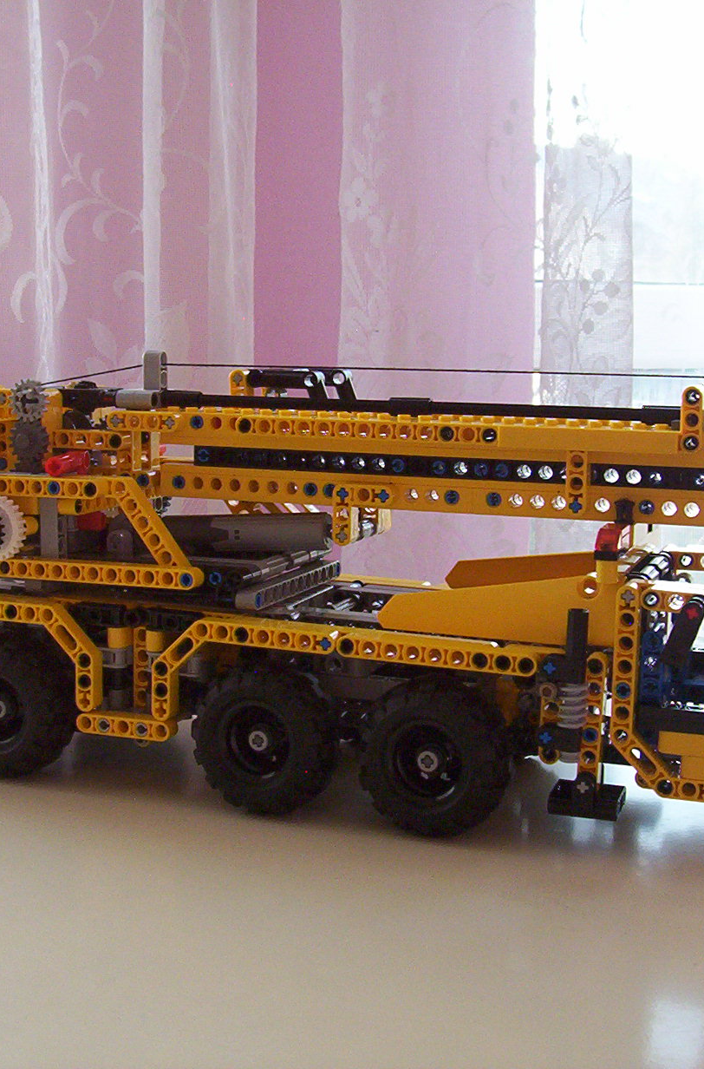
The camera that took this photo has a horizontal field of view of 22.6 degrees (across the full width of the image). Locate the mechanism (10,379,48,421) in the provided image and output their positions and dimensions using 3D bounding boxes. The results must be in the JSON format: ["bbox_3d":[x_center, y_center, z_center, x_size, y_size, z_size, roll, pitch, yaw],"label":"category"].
[{"bbox_3d":[-0.130,-0.053,0.707,0.018,0.018,0.008,4,8,22],"label":"mechanism"}]

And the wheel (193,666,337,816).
[{"bbox_3d":[-0.031,0.075,0.640,0.052,0.052,0.027,4,8,22],"label":"wheel"}]

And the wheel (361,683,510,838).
[{"bbox_3d":[0.028,0.079,0.616,0.052,0.052,0.027,4,8,22],"label":"wheel"}]

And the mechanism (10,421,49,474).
[{"bbox_3d":[-0.129,-0.036,0.707,0.018,0.019,0.008,4,8,22],"label":"mechanism"}]

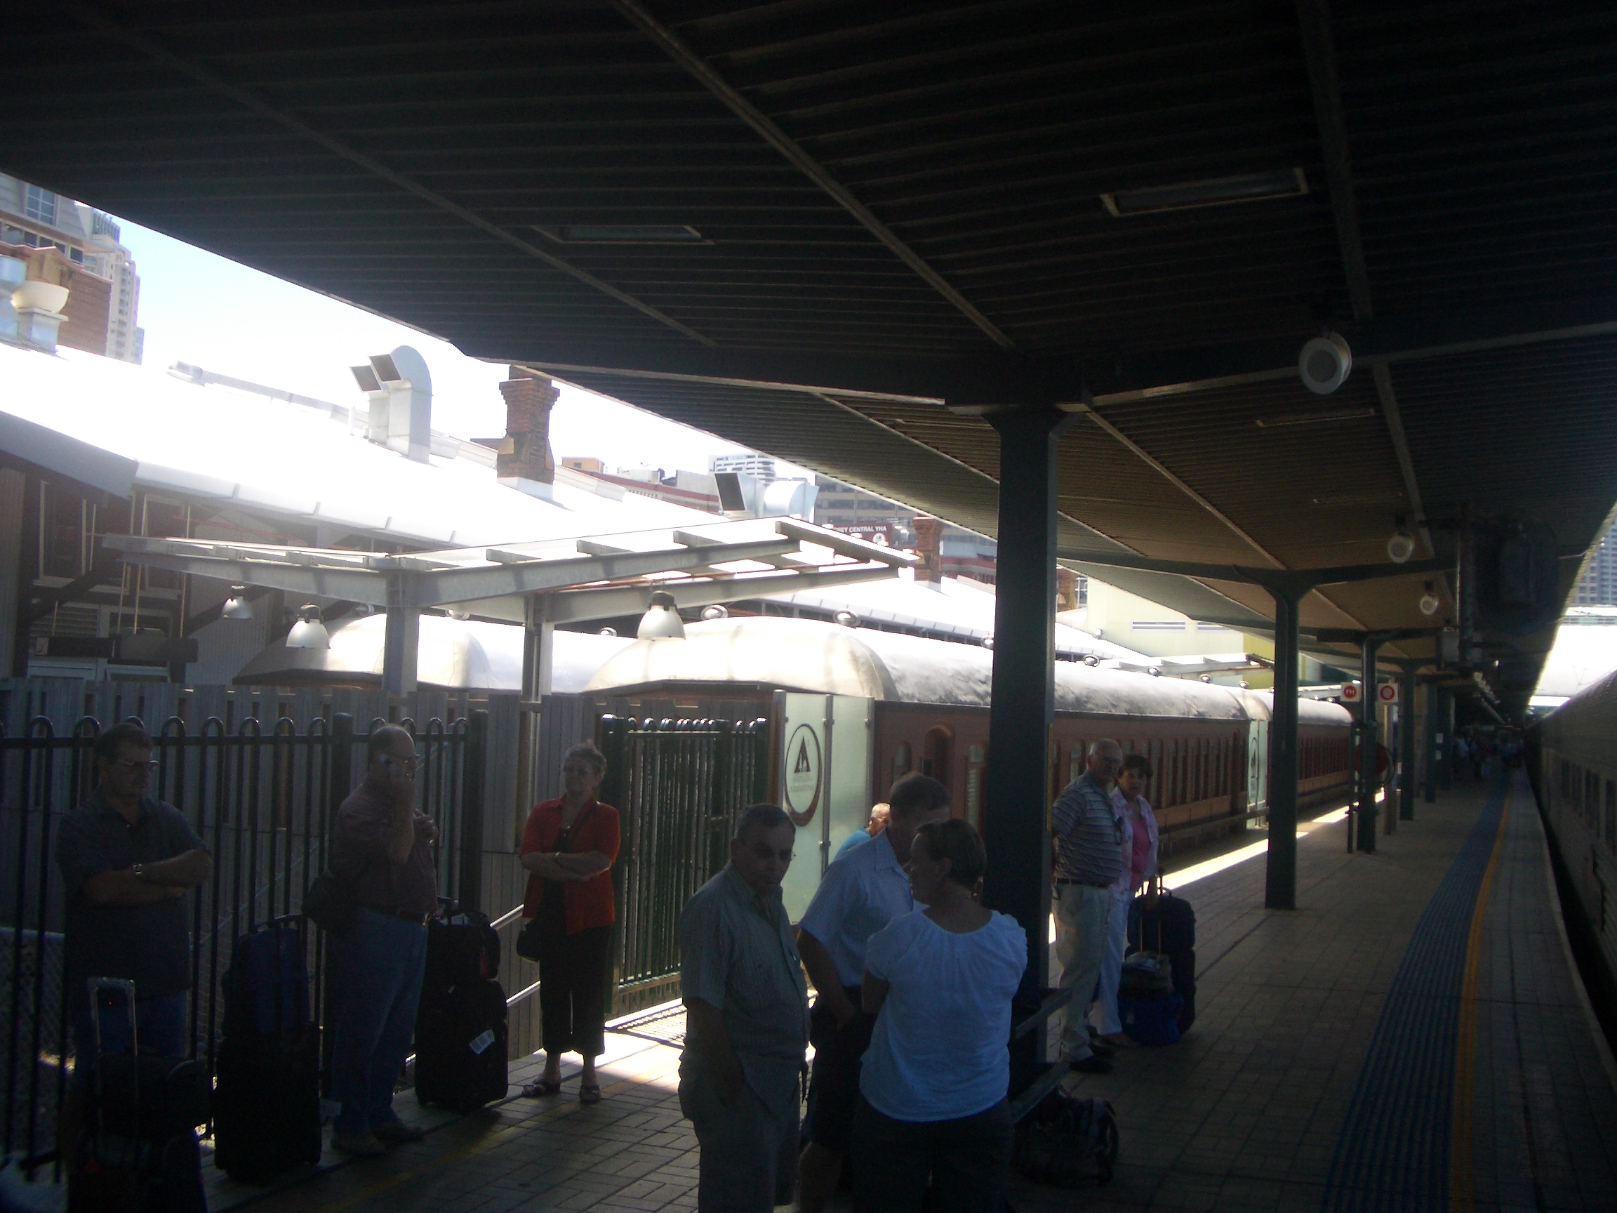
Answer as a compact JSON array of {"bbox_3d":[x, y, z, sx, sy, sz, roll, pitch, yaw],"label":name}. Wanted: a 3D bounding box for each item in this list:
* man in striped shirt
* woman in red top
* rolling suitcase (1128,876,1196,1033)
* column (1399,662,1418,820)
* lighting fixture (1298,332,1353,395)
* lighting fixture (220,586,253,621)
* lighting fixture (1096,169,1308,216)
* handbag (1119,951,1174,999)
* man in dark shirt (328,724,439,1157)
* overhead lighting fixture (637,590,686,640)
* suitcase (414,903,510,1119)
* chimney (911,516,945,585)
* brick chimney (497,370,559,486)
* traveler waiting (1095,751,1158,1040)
[{"bbox_3d":[1.510,1.569,8.744,0.370,1.721,0.500,0,-4,23],"label":"man in striped shirt"},{"bbox_3d":[-1.117,1.468,7.630,0.460,1.640,0.350,1,-4,3],"label":"woman in red top"},{"bbox_3d":[2.126,2.069,9.799,0.400,0.900,0.280,1,-4,12],"label":"rolling suitcase"},{"bbox_3d":[12.386,2.763,33.744,0.300,3.260,0.280,0,-4,24],"label":"column"},{"bbox_3d":[2.405,-1.130,7.600,0.150,0.260,0.255,-21,9,-30],"label":"lighting fixture"},{"bbox_3d":[-7.098,-0.039,20.300,0.400,0.430,0.400,1,-4,0],"label":"lighting fixture"},{"bbox_3d":[1.277,-1.338,5.270,0.620,0.090,0.260,-2,-5,21],"label":"lighting fixture"},{"bbox_3d":[1.916,2.084,9.270,0.310,0.250,0.200,1,-4,12],"label":"handbag"},{"bbox_3d":[-1.718,1.336,6.698,0.390,1.701,0.500,1,-4,18],"label":"man in dark shirt"},{"bbox_3d":[-1.210,0.068,13.500,0.400,0.420,0.400,1,-4,0],"label":"overhead lighting fixture"},{"bbox_3d":[-1.580,1.822,7.450,0.270,0.920,0.380,5,-5,-40],"label":"suitcase"},{"bbox_3d":[3.544,-1.754,48.070,0.700,2.220,0.980,0,-4,24],"label":"chimney"},{"bbox_3d":[-5.197,-3.430,30.300,0.750,2.300,1.150,0,-4,22],"label":"brick chimney"},{"bbox_3d":[1.813,1.669,9.330,0.440,1.620,0.340,3,-4,-18],"label":"traveler waiting"}]

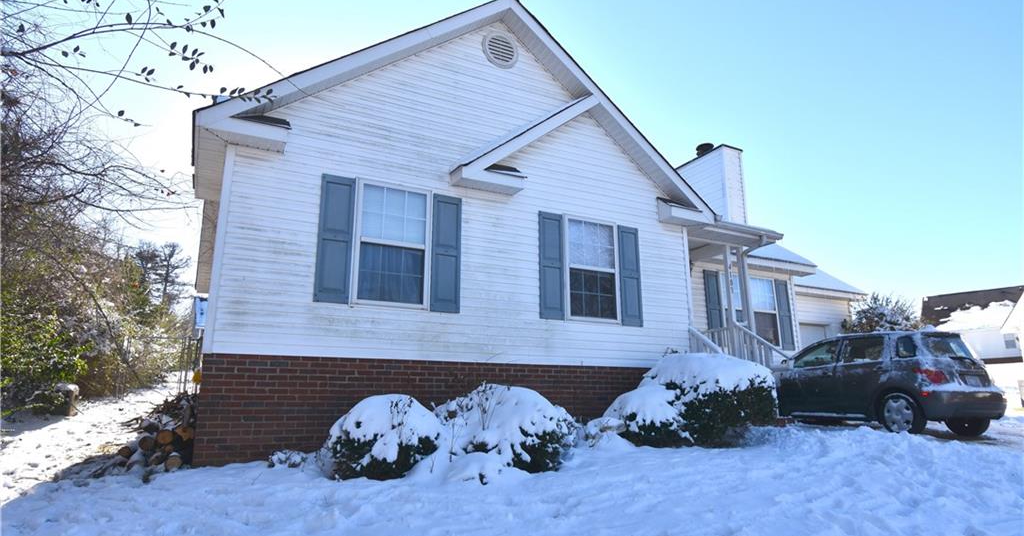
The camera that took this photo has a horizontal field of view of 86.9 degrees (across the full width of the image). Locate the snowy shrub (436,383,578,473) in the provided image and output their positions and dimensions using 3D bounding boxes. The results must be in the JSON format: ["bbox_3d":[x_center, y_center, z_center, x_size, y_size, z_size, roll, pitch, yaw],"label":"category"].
[{"bbox_3d":[-0.035,1.619,5.590,1.350,0.820,1.250,0,-13,0],"label":"snowy shrub"}]

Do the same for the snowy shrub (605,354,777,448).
[{"bbox_3d":[2.115,1.593,6.692,2.150,1.070,1.350,7,-14,-27],"label":"snowy shrub"}]

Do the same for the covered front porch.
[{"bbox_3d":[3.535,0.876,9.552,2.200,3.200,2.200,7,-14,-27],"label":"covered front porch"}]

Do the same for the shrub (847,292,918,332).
[{"bbox_3d":[8.725,1.898,12.861,1.700,2.600,1.700,7,-14,-27],"label":"shrub"}]

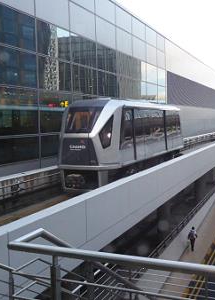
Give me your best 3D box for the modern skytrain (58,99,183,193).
[{"bbox_3d":[1.390,-0.680,20.800,2.690,3.780,11.800,0,5,23],"label":"modern skytrain"}]

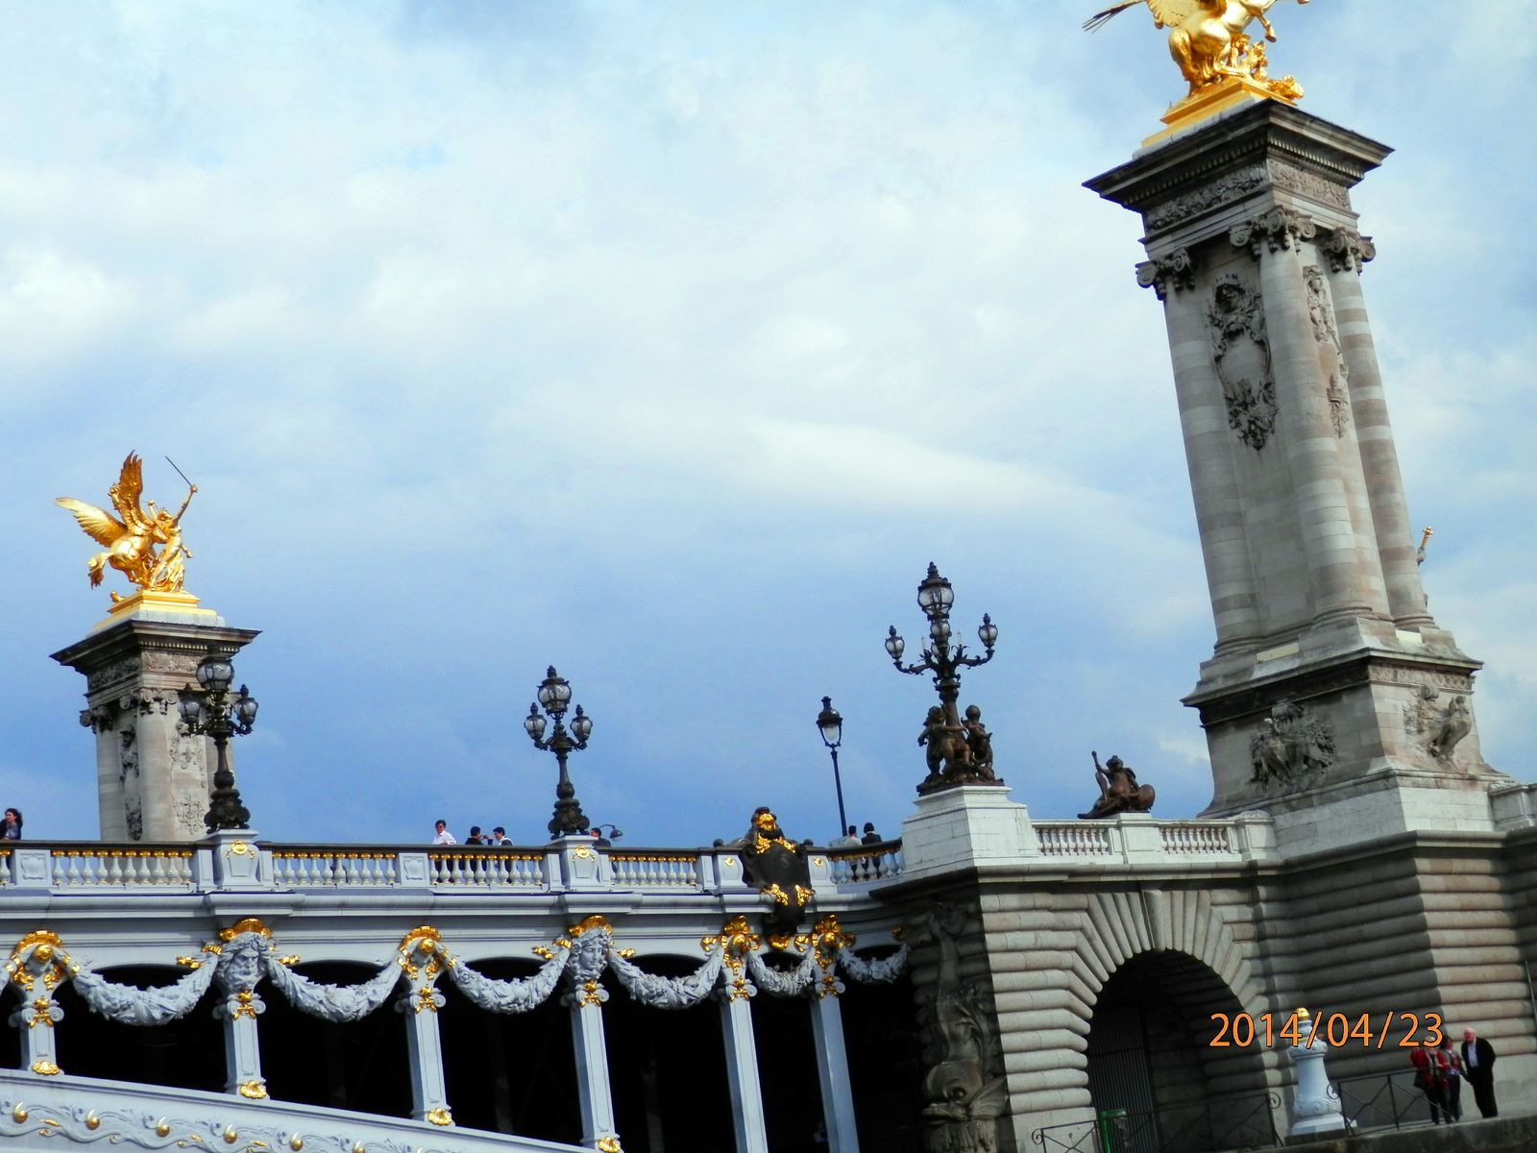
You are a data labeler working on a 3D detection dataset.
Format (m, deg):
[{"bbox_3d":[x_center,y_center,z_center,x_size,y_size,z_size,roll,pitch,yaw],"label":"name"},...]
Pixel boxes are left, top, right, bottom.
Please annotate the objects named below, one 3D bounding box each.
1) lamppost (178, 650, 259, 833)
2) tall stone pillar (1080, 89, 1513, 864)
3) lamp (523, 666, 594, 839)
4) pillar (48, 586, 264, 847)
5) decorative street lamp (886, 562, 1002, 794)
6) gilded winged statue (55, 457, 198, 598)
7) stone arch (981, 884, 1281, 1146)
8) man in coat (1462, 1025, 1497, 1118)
[{"bbox_3d":[-8.935,2.661,39.258,1.420,3.080,0.800,7,-20,-45],"label":"lamppost"},{"bbox_3d":[12.491,-1.789,56.405,5.450,16.900,5.450,7,-20,-45],"label":"tall stone pillar"},{"bbox_3d":[-3.822,3.240,44.422,1.450,3.150,0.800,7,-20,-45],"label":"lamp"},{"bbox_3d":[-22.159,10.267,89.084,5.500,17.600,5.500,7,-20,-45],"label":"pillar"},{"bbox_3d":[3.544,2.058,49.624,1.800,4.850,1.800,7,-20,-45],"label":"decorative street lamp"},{"bbox_3d":[-24.294,-1.530,91.908,4.200,6.100,3.400,7,-20,-45],"label":"gilded winged statue"},{"bbox_3d":[7.219,9.472,50.532,9.900,5.600,2.000,7,-20,-45],"label":"stone arch"},{"bbox_3d":[13.810,9.642,46.302,0.420,1.740,0.550,5,-18,-40],"label":"man in coat"}]

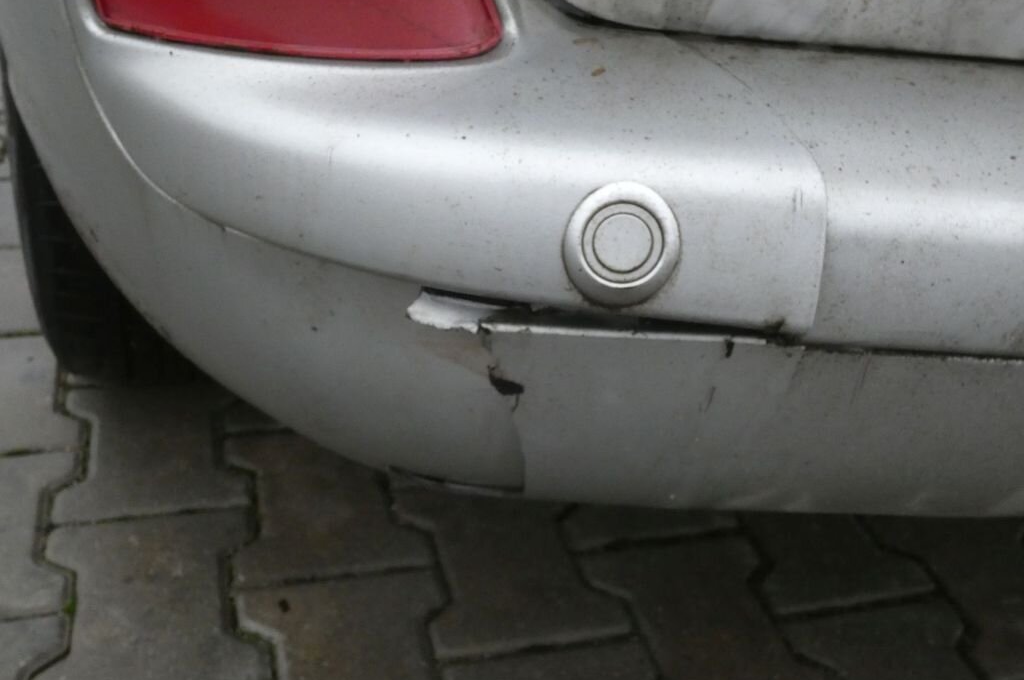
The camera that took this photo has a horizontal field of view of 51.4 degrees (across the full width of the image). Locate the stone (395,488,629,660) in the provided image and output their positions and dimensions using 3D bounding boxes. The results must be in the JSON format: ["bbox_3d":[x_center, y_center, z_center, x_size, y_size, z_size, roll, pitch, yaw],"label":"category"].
[{"bbox_3d":[-0.009,0.216,0.925,0.166,0.070,0.200,-3,33,-16],"label":"stone"}]

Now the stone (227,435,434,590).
[{"bbox_3d":[-0.173,0.170,0.965,0.166,0.070,0.200,-3,33,-16],"label":"stone"}]

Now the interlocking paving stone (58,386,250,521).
[{"bbox_3d":[-0.338,0.124,1.006,0.166,0.070,0.200,-3,33,-16],"label":"interlocking paving stone"}]

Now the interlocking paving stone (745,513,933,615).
[{"bbox_3d":[0.267,0.201,1.006,0.166,0.070,0.200,-3,33,-16],"label":"interlocking paving stone"}]

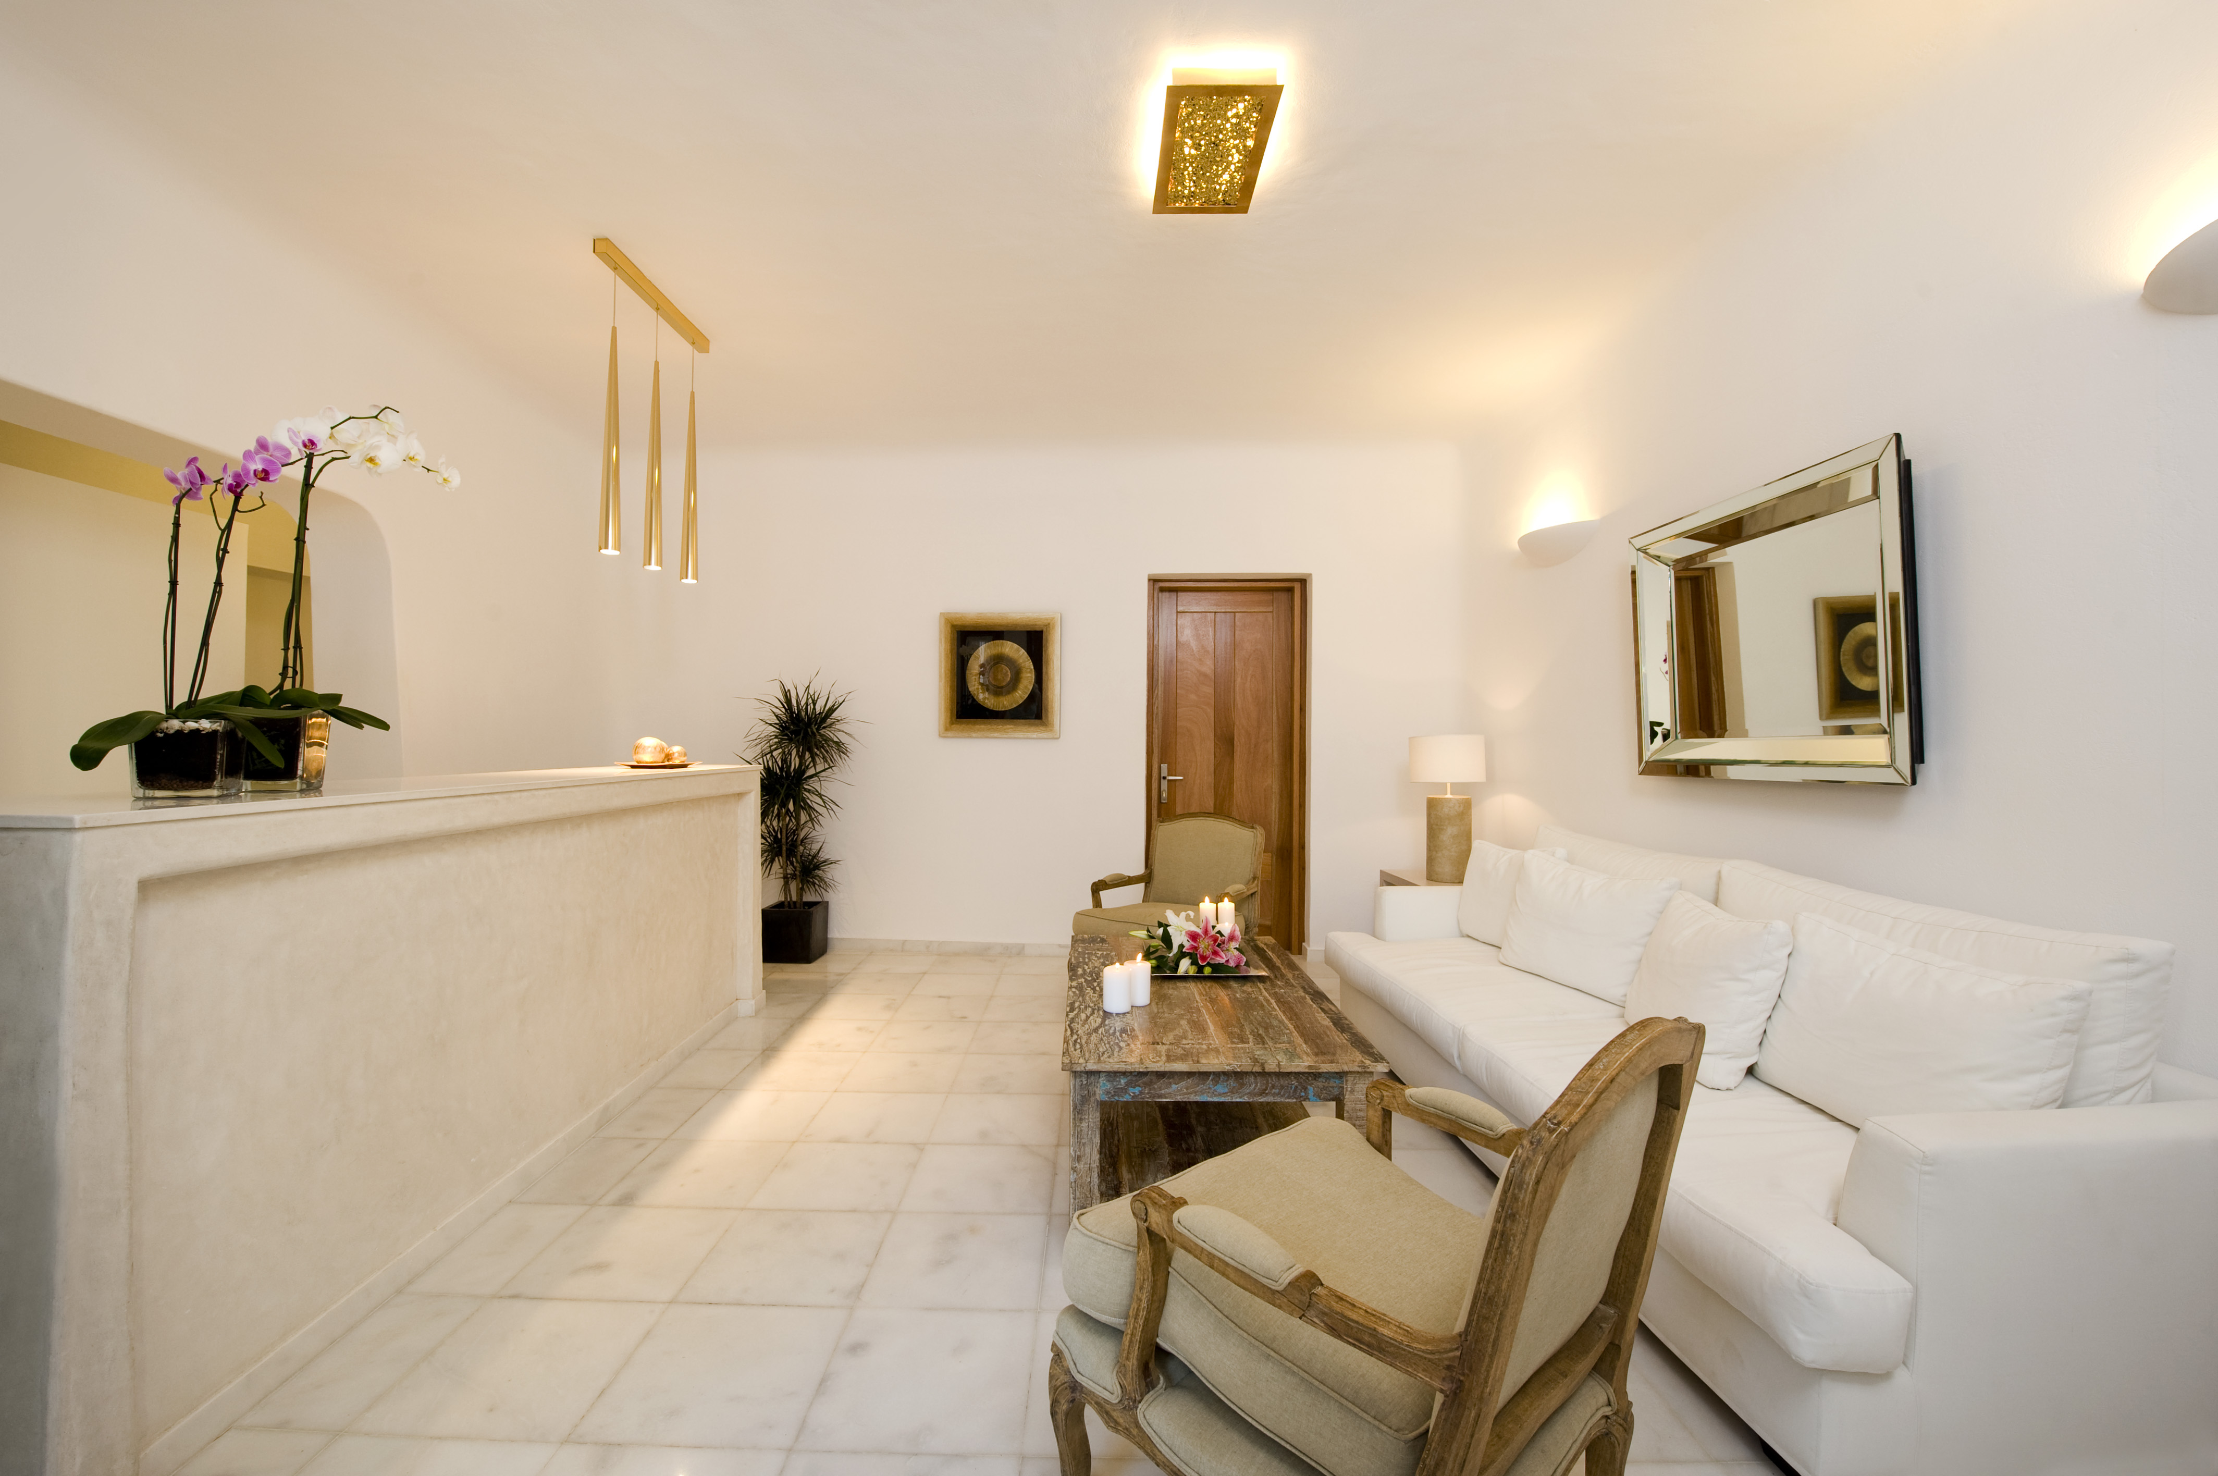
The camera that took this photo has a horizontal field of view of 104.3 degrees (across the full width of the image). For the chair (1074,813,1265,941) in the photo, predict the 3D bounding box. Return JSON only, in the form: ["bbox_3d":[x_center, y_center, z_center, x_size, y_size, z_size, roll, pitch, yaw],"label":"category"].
[{"bbox_3d":[0.289,0.784,3.741,0.640,0.910,0.730,1,0,30],"label":"chair"}]

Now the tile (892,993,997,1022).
[{"bbox_3d":[-0.745,1.224,3.877,0.393,0.015,0.369,1,0,0],"label":"tile"}]

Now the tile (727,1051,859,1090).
[{"bbox_3d":[-1.136,1.216,3.139,0.393,0.015,0.369,1,0,0],"label":"tile"}]

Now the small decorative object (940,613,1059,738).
[{"bbox_3d":[-0.620,-0.358,4.910,0.680,0.705,0.060,1,0,0],"label":"small decorative object"}]

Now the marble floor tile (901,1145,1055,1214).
[{"bbox_3d":[-0.358,1.256,2.452,0.400,0.015,0.385,1,0,0],"label":"marble floor tile"}]

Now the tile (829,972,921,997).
[{"bbox_3d":[-1.158,1.245,4.334,0.400,0.015,0.385,1,0,0],"label":"tile"}]

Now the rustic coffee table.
[{"bbox_3d":[0.272,1.030,2.790,0.810,0.460,1.360,1,0,-2],"label":"rustic coffee table"}]

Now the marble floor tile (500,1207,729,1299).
[{"bbox_3d":[-1.157,1.242,2.078,0.400,0.015,0.385,1,0,0],"label":"marble floor tile"}]

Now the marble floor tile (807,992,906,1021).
[{"bbox_3d":[-1.137,1.216,3.876,0.393,0.015,0.369,1,0,0],"label":"marble floor tile"}]

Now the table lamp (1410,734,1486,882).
[{"bbox_3d":[1.742,0.356,4.420,0.365,0.723,0.365,1,0,0],"label":"table lamp"}]

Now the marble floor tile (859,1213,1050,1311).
[{"bbox_3d":[-0.348,1.234,2.035,0.393,0.015,0.369,1,0,0],"label":"marble floor tile"}]

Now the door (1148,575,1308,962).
[{"bbox_3d":[0.672,0.162,5.022,0.920,2.170,0.090,1,0,0],"label":"door"}]

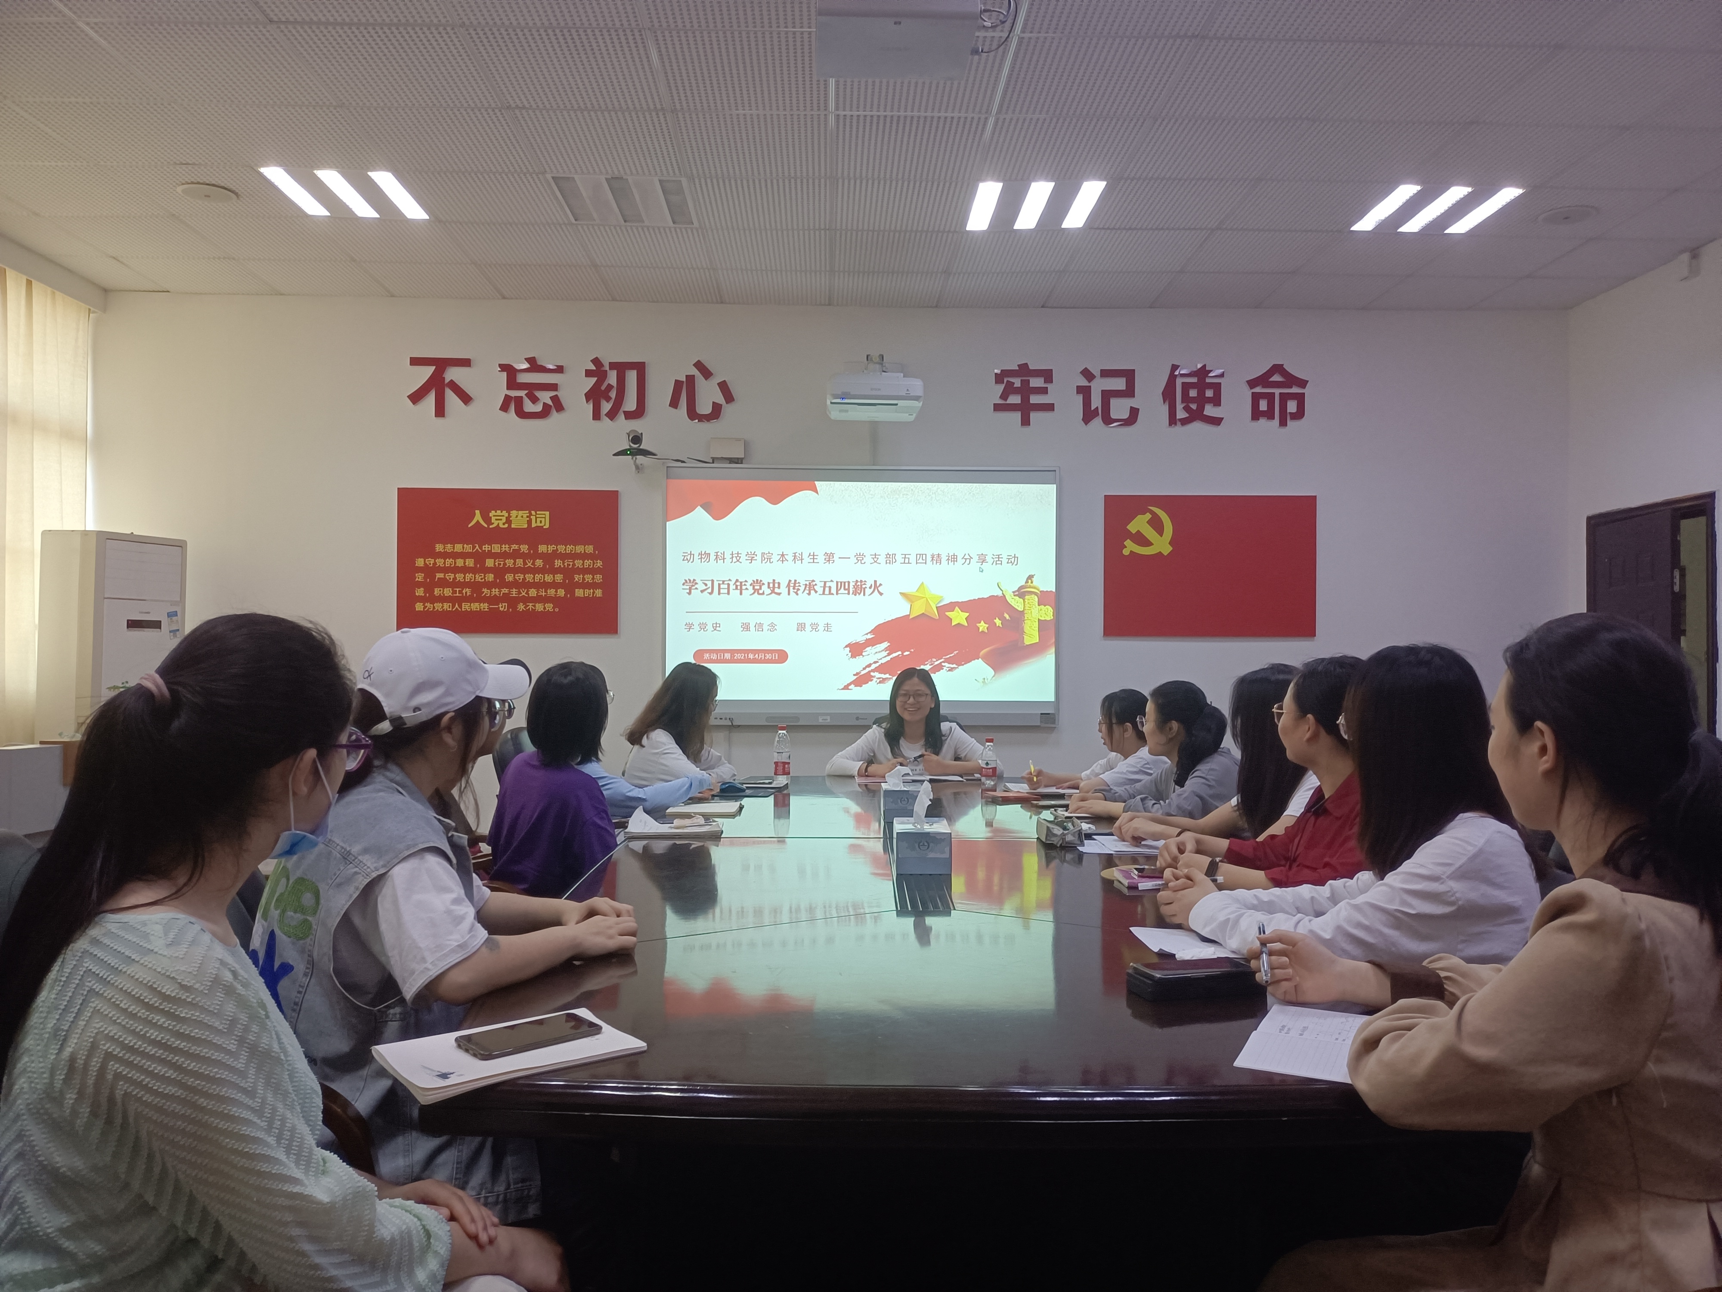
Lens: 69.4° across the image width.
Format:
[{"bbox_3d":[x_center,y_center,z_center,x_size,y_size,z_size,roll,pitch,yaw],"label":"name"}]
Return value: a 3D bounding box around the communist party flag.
[{"bbox_3d":[1.960,-0.446,6.955,1.200,0.800,0.025,0,-2,-2],"label":"communist party flag"}]

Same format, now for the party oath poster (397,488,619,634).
[{"bbox_3d":[-1.940,-0.465,6.833,1.200,0.795,0.020,0,-1,-2],"label":"party oath poster"}]

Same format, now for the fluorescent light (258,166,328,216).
[{"bbox_3d":[-2.445,-1.970,5.388,0.100,0.045,0.540,0,-2,-2],"label":"fluorescent light"}]

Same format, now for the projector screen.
[{"bbox_3d":[0.011,-0.307,6.883,2.190,1.250,0.050,0,-2,-2],"label":"projector screen"}]

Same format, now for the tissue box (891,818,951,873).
[{"bbox_3d":[0.145,0.468,2.908,0.122,0.092,0.235,0,-1,1],"label":"tissue box"}]

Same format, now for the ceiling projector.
[{"bbox_3d":[0.066,-1.293,6.334,0.465,0.200,0.420,0,-1,-2],"label":"ceiling projector"}]

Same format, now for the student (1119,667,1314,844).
[{"bbox_3d":[0.984,0.669,3.258,0.680,1.220,0.470,0,-1,-2],"label":"student"}]

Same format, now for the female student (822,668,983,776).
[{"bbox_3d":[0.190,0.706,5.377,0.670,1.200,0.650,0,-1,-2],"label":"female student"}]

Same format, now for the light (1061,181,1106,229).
[{"bbox_3d":[0.986,-1.952,5.502,0.100,0.045,0.540,0,-2,-2],"label":"light"}]

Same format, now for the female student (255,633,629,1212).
[{"bbox_3d":[-0.635,0.603,1.918,0.610,1.270,0.480,1,-2,-35],"label":"female student"}]

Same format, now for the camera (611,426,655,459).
[{"bbox_3d":[-1.208,-1.081,6.656,0.238,0.148,0.155,0,-1,-2],"label":"camera"}]

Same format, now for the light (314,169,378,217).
[{"bbox_3d":[-2.230,-1.968,5.414,0.100,0.045,0.540,0,-2,-2],"label":"light"}]

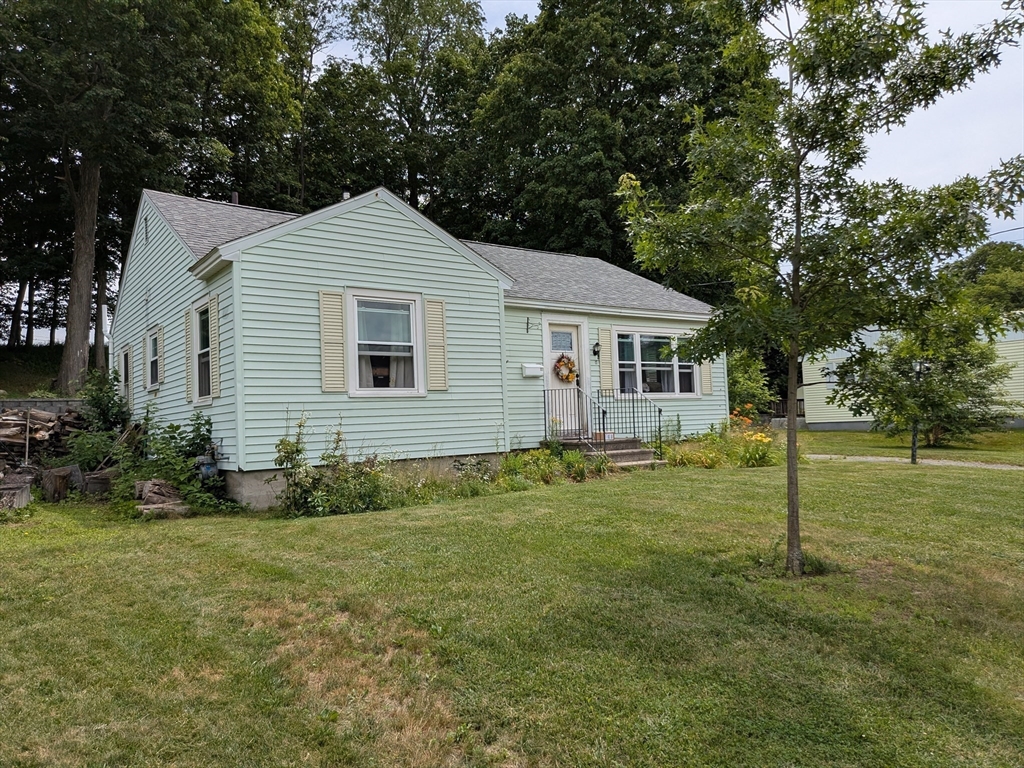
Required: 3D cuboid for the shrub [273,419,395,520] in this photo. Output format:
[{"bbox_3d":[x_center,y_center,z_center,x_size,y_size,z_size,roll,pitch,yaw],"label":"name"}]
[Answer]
[{"bbox_3d":[-2.136,0.999,8.495,1.350,1.150,0.900,0,-4,-38],"label":"shrub"}]

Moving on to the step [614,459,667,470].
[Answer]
[{"bbox_3d":[2.038,1.397,11.830,1.419,0.138,0.311,0,-4,-38],"label":"step"}]

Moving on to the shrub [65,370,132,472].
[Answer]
[{"bbox_3d":[-7.147,0.700,12.271,1.200,1.850,1.200,0,-4,-38],"label":"shrub"}]

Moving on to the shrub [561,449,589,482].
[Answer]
[{"bbox_3d":[0.970,1.265,11.021,0.420,0.500,0.420,-2,-3,0],"label":"shrub"}]

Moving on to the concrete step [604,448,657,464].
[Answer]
[{"bbox_3d":[1.855,1.258,12.068,1.419,0.190,0.303,0,-4,-38],"label":"concrete step"}]

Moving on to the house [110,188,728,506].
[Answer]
[{"bbox_3d":[-1.765,-0.869,15.505,11.383,5.337,9.515,0,-4,-38],"label":"house"}]

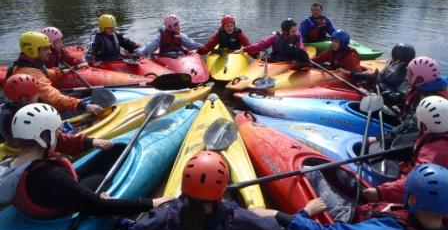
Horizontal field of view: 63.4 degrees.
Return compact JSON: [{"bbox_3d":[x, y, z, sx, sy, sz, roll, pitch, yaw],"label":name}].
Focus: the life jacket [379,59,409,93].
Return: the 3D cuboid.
[{"bbox_3d":[1.721,-0.401,3.680,0.280,0.420,0.370,-2,24,-4],"label":"life jacket"}]

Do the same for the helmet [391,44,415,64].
[{"bbox_3d":[1.986,-0.679,4.032,0.280,0.210,0.220,-7,25,-15],"label":"helmet"}]

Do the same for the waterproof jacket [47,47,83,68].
[{"bbox_3d":[-2.100,-0.768,4.748,0.450,0.500,0.620,13,27,27],"label":"waterproof jacket"}]

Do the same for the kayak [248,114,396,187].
[{"bbox_3d":[1.170,0.461,2.681,2.800,0.360,0.600,19,30,36],"label":"kayak"}]

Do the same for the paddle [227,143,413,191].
[{"bbox_3d":[0.595,0.326,2.325,2.000,0.160,0.200,-9,25,-20],"label":"paddle"}]

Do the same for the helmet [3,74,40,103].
[{"bbox_3d":[-1.609,-0.199,2.880,0.270,0.210,0.220,-19,30,-36],"label":"helmet"}]

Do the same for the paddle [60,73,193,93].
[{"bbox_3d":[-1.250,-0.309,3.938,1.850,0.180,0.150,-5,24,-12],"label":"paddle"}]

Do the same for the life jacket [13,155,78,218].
[{"bbox_3d":[-1.000,0.406,2.030,0.370,0.420,0.280,19,22,37],"label":"life jacket"}]

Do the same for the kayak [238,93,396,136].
[{"bbox_3d":[1.466,0.146,3.286,2.750,0.380,0.600,10,26,21],"label":"kayak"}]

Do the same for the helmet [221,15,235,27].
[{"bbox_3d":[0.053,-1.415,5.514,0.220,0.200,0.270,1,24,2],"label":"helmet"}]

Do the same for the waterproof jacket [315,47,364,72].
[{"bbox_3d":[1.402,-0.662,4.400,0.380,0.460,0.550,-18,30,-36],"label":"waterproof jacket"}]

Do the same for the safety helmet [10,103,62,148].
[{"bbox_3d":[-1.129,0.057,2.183,0.225,0.230,0.280,16,29,32],"label":"safety helmet"}]

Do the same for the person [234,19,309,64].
[{"bbox_3d":[0.740,-0.881,5.159,1.000,0.860,0.700,2,24,5],"label":"person"}]

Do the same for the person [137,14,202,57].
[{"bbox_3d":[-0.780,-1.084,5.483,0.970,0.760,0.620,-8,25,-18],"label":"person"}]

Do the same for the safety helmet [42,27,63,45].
[{"bbox_3d":[-2.082,-0.947,4.400,0.260,0.210,0.210,5,24,11],"label":"safety helmet"}]

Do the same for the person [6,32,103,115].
[{"bbox_3d":[-1.600,-0.359,3.555,0.920,0.920,0.600,-2,24,-5],"label":"person"}]

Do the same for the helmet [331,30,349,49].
[{"bbox_3d":[1.530,-0.987,4.753,0.260,0.220,0.220,-9,25,-20],"label":"helmet"}]

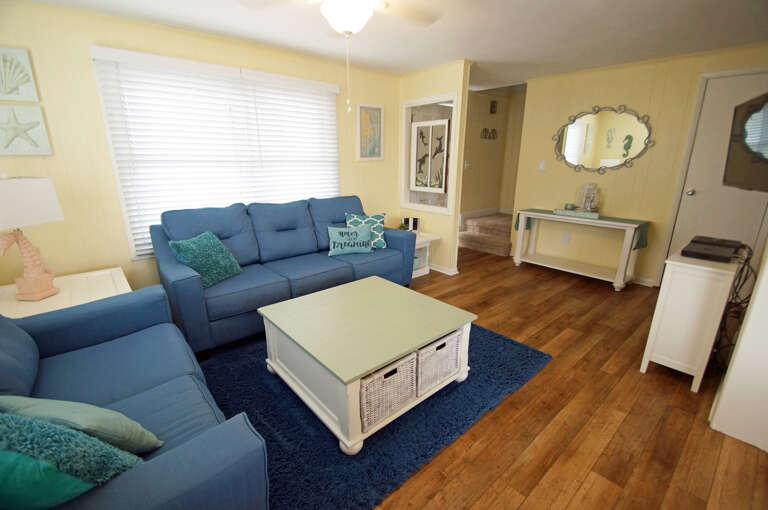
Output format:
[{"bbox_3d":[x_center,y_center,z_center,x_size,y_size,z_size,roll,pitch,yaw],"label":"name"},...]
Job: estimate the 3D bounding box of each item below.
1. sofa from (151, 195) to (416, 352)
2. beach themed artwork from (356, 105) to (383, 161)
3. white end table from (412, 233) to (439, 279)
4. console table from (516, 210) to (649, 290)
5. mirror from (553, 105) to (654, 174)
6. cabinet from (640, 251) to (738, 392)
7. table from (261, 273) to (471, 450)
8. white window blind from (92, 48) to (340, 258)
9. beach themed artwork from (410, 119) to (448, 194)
[{"bbox_3d":[-0.794,-0.014,3.045,2.170,0.961,0.887,-12,19,-37],"label":"sofa"},{"bbox_3d":[-0.157,-1.481,3.892,0.391,0.629,0.031,-12,19,-37],"label":"beach themed artwork"},{"bbox_3d":[0.236,-0.024,3.991,0.558,0.477,0.732,-12,19,-37],"label":"white end table"},{"bbox_3d":[2.242,-0.097,3.784,0.446,0.688,1.259,-12,19,-37],"label":"console table"},{"bbox_3d":[2.393,-1.283,3.575,0.043,0.722,1.012,-12,19,-37],"label":"mirror"},{"bbox_3d":[2.002,0.348,2.052,0.790,0.719,0.270,-12,19,-37],"label":"cabinet"},{"bbox_3d":[-0.109,0.544,1.938,0.906,0.418,0.939,-13,19,-39],"label":"table"},{"bbox_3d":[-1.280,-0.901,3.082,2.036,1.581,0.062,-12,19,-37],"label":"white window blind"},{"bbox_3d":[0.539,-1.161,3.826,0.043,0.805,0.593,-12,19,-37],"label":"beach themed artwork"}]

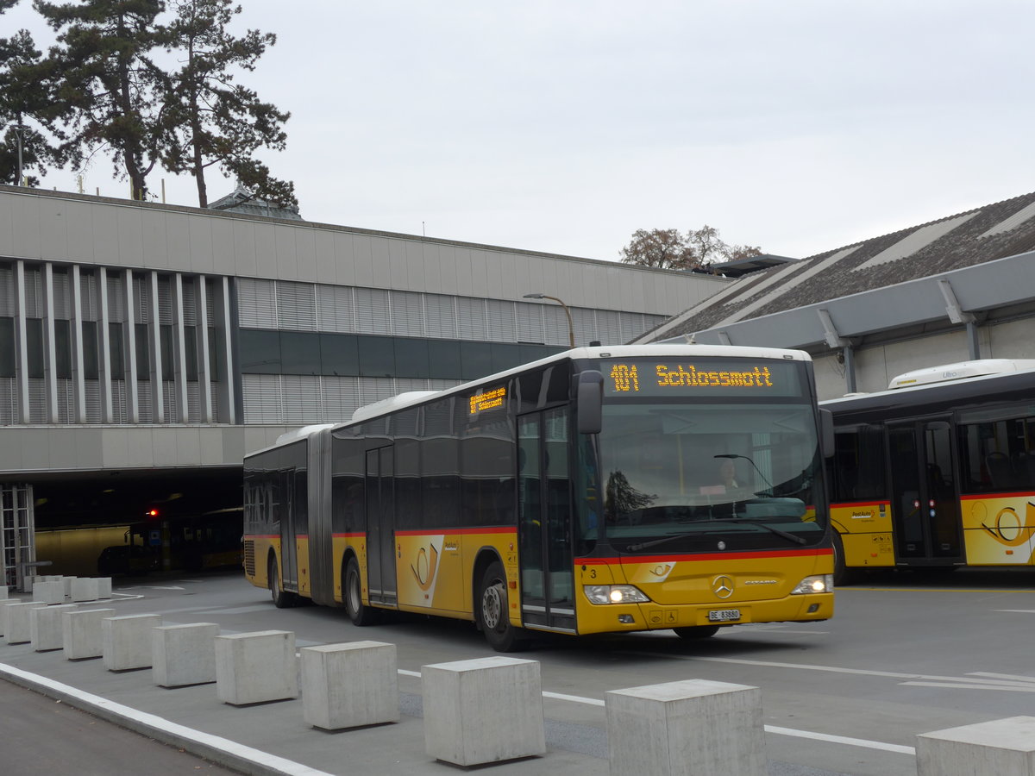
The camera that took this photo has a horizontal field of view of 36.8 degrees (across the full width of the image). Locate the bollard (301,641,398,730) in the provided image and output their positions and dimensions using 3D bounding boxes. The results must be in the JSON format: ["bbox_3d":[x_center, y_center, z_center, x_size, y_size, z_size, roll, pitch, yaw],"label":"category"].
[{"bbox_3d":[-1.125,2.000,10.459,0.496,0.512,0.477,-1,-5,-28],"label":"bollard"}]

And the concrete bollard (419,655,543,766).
[{"bbox_3d":[-0.191,1.795,8.655,0.496,0.512,0.477,-1,-5,-29],"label":"concrete bollard"}]

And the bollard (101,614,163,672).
[{"bbox_3d":[-3.933,2.609,15.927,0.496,0.512,0.477,-2,-5,-26],"label":"bollard"}]

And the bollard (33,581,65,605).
[{"bbox_3d":[-10.479,4.599,34.789,0.481,0.512,0.496,-6,-5,28],"label":"bollard"}]

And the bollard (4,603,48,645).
[{"bbox_3d":[-6.654,3.188,21.066,0.496,0.512,0.477,-2,-5,-26],"label":"bollard"}]

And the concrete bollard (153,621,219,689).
[{"bbox_3d":[-3.011,2.428,14.140,0.496,0.512,0.477,-1,-5,-28],"label":"concrete bollard"}]

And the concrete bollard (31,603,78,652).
[{"bbox_3d":[-5.697,2.967,19.185,0.496,0.512,0.477,-2,-5,-26],"label":"concrete bollard"}]

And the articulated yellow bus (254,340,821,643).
[{"bbox_3d":[-1.214,1.772,22.336,2.550,3.100,17.940,0,-5,-19],"label":"articulated yellow bus"}]

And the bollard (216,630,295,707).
[{"bbox_3d":[-2.054,2.200,12.227,0.496,0.512,0.477,-1,-5,-28],"label":"bollard"}]

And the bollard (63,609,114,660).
[{"bbox_3d":[-4.830,2.786,17.581,0.496,0.512,0.477,-2,-5,-27],"label":"bollard"}]

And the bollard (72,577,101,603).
[{"bbox_3d":[-9.770,4.567,35.140,0.481,0.512,0.496,-5,-5,17],"label":"bollard"}]

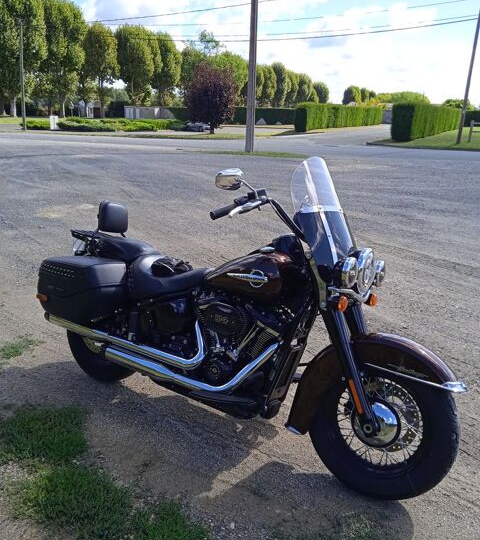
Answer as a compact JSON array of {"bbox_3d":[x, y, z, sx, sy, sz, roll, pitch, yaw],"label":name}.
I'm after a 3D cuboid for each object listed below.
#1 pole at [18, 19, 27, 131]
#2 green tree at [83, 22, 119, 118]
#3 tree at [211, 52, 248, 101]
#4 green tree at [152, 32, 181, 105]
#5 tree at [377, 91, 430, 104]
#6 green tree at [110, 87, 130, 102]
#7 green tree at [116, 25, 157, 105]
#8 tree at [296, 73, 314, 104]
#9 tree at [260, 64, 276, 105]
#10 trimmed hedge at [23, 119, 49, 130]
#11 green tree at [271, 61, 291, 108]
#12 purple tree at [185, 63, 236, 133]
[{"bbox_3d":[-14.630,-13.038,34.822,0.320,7.080,0.320,1,17,0],"label":"pole"},{"bbox_3d":[-18.572,-26.888,70.303,5.136,12.261,5.136,1,17,0],"label":"green tree"},{"bbox_3d":[-2.028,-34.360,96.152,7.021,11.859,7.021,1,17,0],"label":"tree"},{"bbox_3d":[-11.650,-31.051,82.622,4.860,12.580,4.860,1,17,0],"label":"green tree"},{"bbox_3d":[25.465,-25.522,80.879,8.260,4.750,8.260,1,17,0],"label":"tree"},{"bbox_3d":[-23.182,-32.623,100.012,4.450,5.700,4.450,1,17,0],"label":"green tree"},{"bbox_3d":[-15.069,-28.668,75.012,5.950,12.620,5.950,1,17,0],"label":"green tree"},{"bbox_3d":[17.646,-48.028,142.047,5.016,11.541,5.016,1,17,0],"label":"tree"},{"bbox_3d":[5.933,-39.797,115.356,4.196,11.176,4.196,1,17,0],"label":"tree"},{"bbox_3d":[-13.877,-10.099,35.836,1.996,0.780,1.300,1,17,0],"label":"trimmed hedge"},{"bbox_3d":[9.205,-41.964,120.946,4.655,12.131,4.655,1,17,0],"label":"green tree"},{"bbox_3d":[-2.035,-11.800,35.616,3.576,4.612,3.576,1,17,0],"label":"purple tree"}]

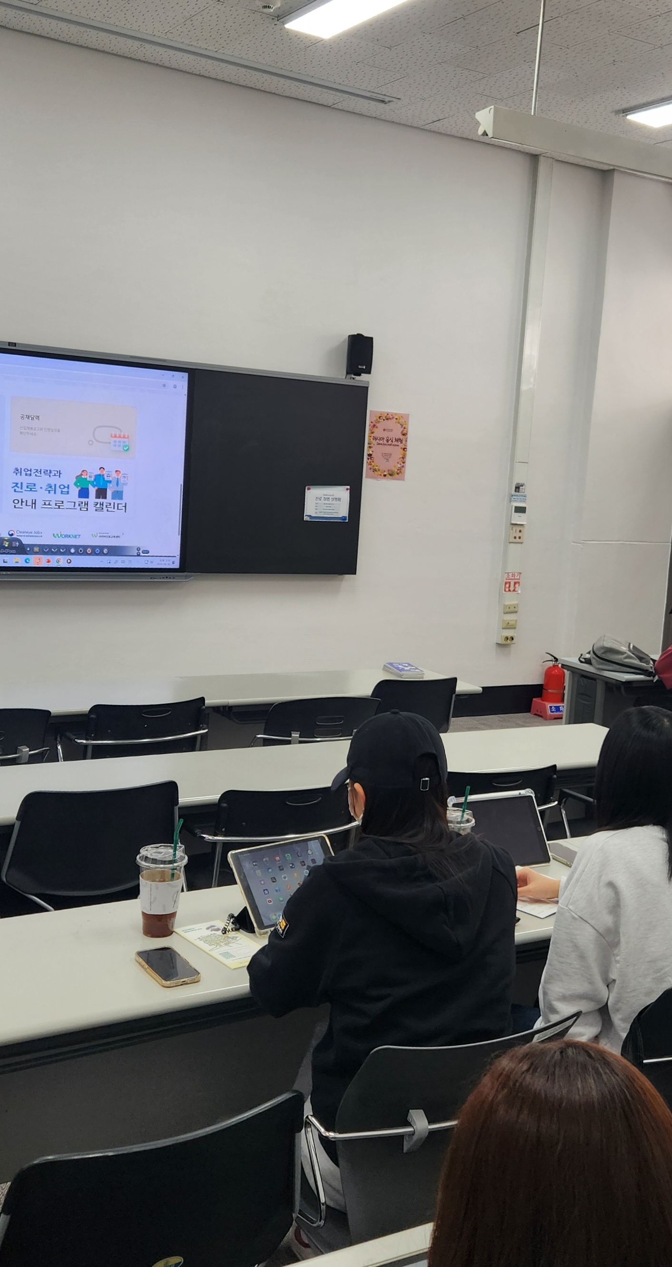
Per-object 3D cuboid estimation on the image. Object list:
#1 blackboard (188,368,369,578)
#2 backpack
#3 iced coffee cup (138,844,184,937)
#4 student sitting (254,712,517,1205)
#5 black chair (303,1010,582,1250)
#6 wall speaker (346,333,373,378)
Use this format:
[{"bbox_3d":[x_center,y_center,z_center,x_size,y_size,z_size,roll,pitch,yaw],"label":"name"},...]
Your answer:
[{"bbox_3d":[-0.339,-0.912,6.449,1.130,1.165,0.070,-1,10,-31],"label":"blackboard"},{"bbox_3d":[1.511,0.098,5.800,0.290,0.160,0.450,-3,11,-39],"label":"backpack"},{"bbox_3d":[-0.333,0.491,2.138,0.097,0.165,0.097,4,9,-1],"label":"iced coffee cup"},{"bbox_3d":[0.015,0.731,2.061,0.540,1.270,0.720,-2,11,-34],"label":"student sitting"},{"bbox_3d":[0.064,0.939,1.919,0.510,0.814,0.550,-1,10,-29],"label":"black chair"},{"bbox_3d":[0.138,-1.612,6.498,0.135,0.238,0.125,2,9,-15],"label":"wall speaker"}]

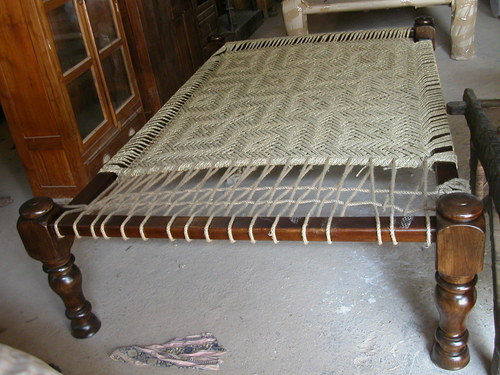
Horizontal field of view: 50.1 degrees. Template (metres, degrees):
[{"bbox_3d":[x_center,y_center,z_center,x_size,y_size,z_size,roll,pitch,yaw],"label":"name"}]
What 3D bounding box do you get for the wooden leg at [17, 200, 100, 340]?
[{"bbox_3d":[-0.570,0.251,1.626,0.100,0.490,0.100,0,30,16],"label":"wooden leg"}]

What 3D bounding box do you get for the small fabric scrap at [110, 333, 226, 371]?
[{"bbox_3d":[-0.240,0.480,1.604,0.352,0.022,0.137,-1,29,15],"label":"small fabric scrap"}]

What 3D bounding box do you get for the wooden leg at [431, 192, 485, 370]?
[{"bbox_3d":[0.509,0.243,1.325,0.100,0.490,0.100,0,30,16],"label":"wooden leg"}]

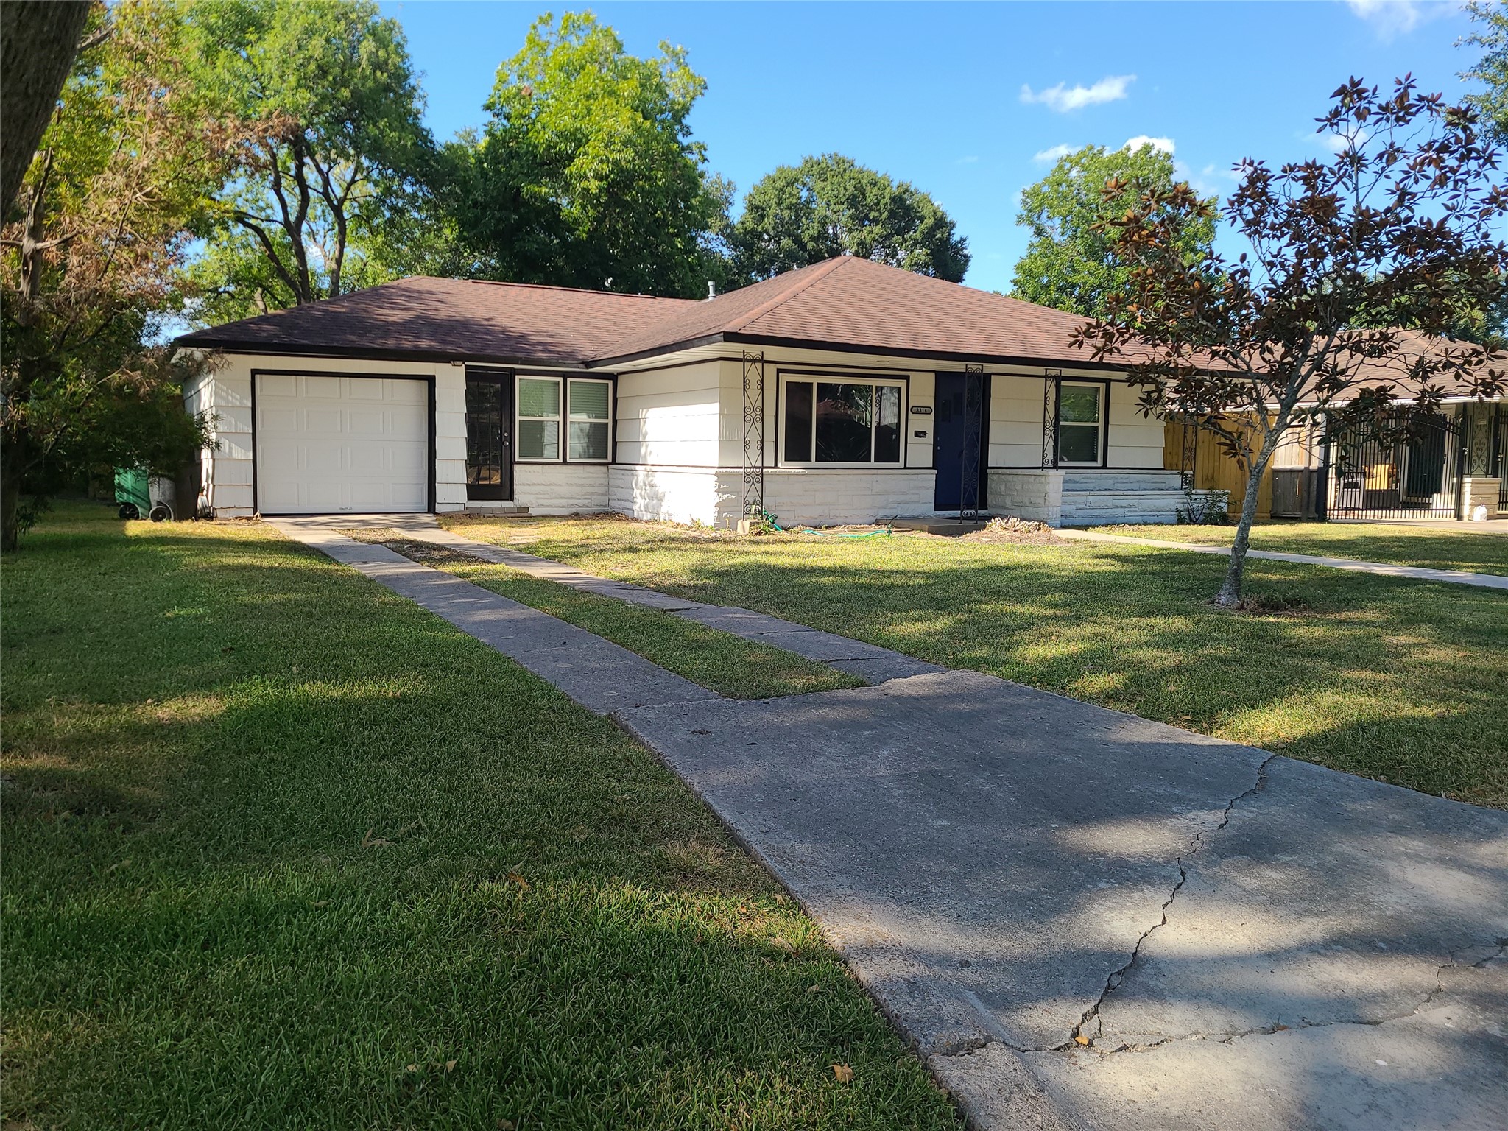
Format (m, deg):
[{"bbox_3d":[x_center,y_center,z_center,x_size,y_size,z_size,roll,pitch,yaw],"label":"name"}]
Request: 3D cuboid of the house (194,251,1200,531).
[{"bbox_3d":[-1.300,-3.197,19.631,15.600,4.570,11.700,-2,6,-28],"label":"house"}]

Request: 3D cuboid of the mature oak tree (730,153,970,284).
[{"bbox_3d":[3.718,-9.087,42.169,9.300,12.123,9.300,1,6,5],"label":"mature oak tree"}]

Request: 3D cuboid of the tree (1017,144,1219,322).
[{"bbox_3d":[11.225,-7.497,34.719,6.800,10.626,6.800,3,6,17],"label":"tree"}]

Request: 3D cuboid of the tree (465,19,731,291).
[{"bbox_3d":[-4.147,-7.931,29.074,7.300,12.082,7.300,0,6,-8],"label":"tree"}]

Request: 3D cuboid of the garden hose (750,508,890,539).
[{"bbox_3d":[0.931,-0.568,15.235,1.950,0.320,0.550,2,6,12],"label":"garden hose"}]

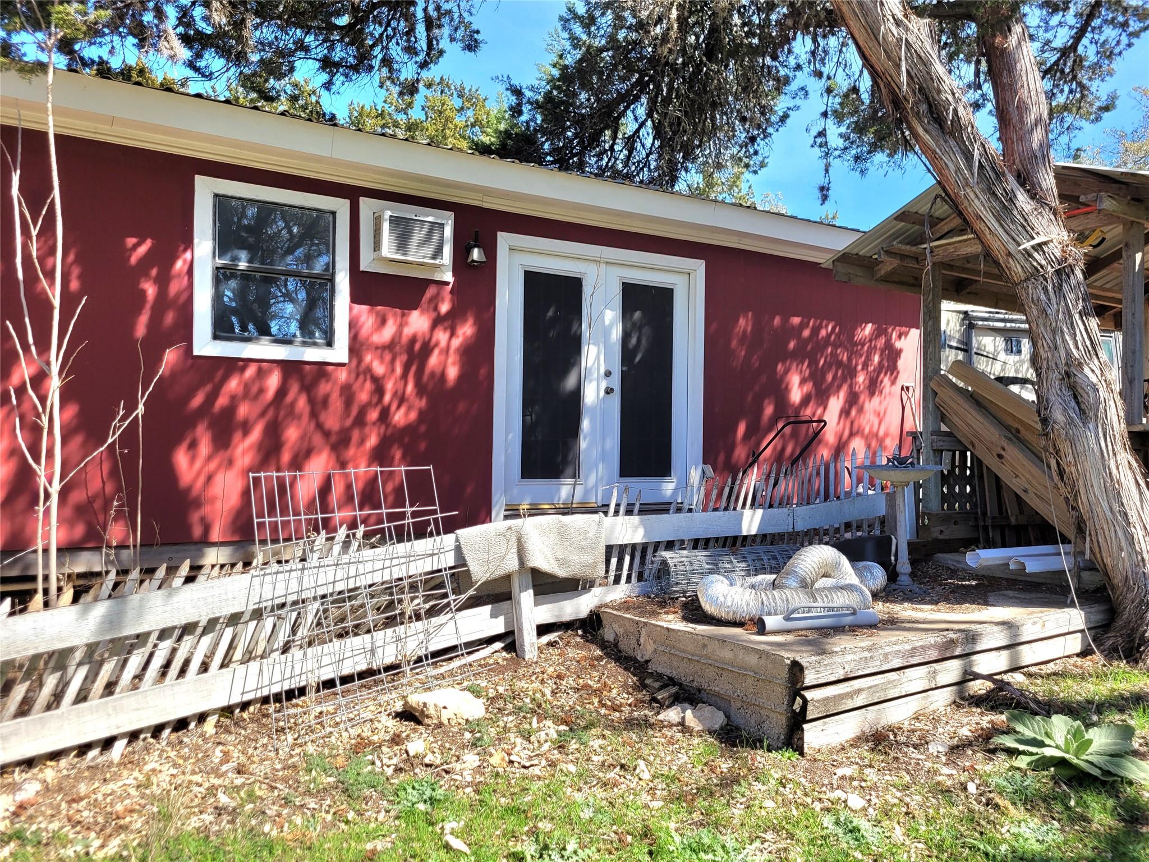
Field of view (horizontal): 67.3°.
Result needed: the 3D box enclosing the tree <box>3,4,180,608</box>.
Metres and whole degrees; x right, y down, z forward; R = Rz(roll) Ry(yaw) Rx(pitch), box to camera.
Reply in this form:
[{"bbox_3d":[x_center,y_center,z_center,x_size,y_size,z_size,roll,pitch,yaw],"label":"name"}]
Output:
[{"bbox_3d":[-2.460,-0.463,4.400,0.900,3.650,0.700,1,-1,-31],"label":"tree"}]

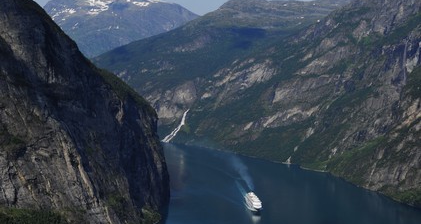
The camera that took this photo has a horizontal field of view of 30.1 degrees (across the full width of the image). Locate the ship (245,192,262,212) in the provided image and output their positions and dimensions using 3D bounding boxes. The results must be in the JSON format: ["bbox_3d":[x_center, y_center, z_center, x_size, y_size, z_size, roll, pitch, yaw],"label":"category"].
[{"bbox_3d":[158.840,326.110,2882.470,31.000,36.000,216.000,0,5,-5],"label":"ship"}]

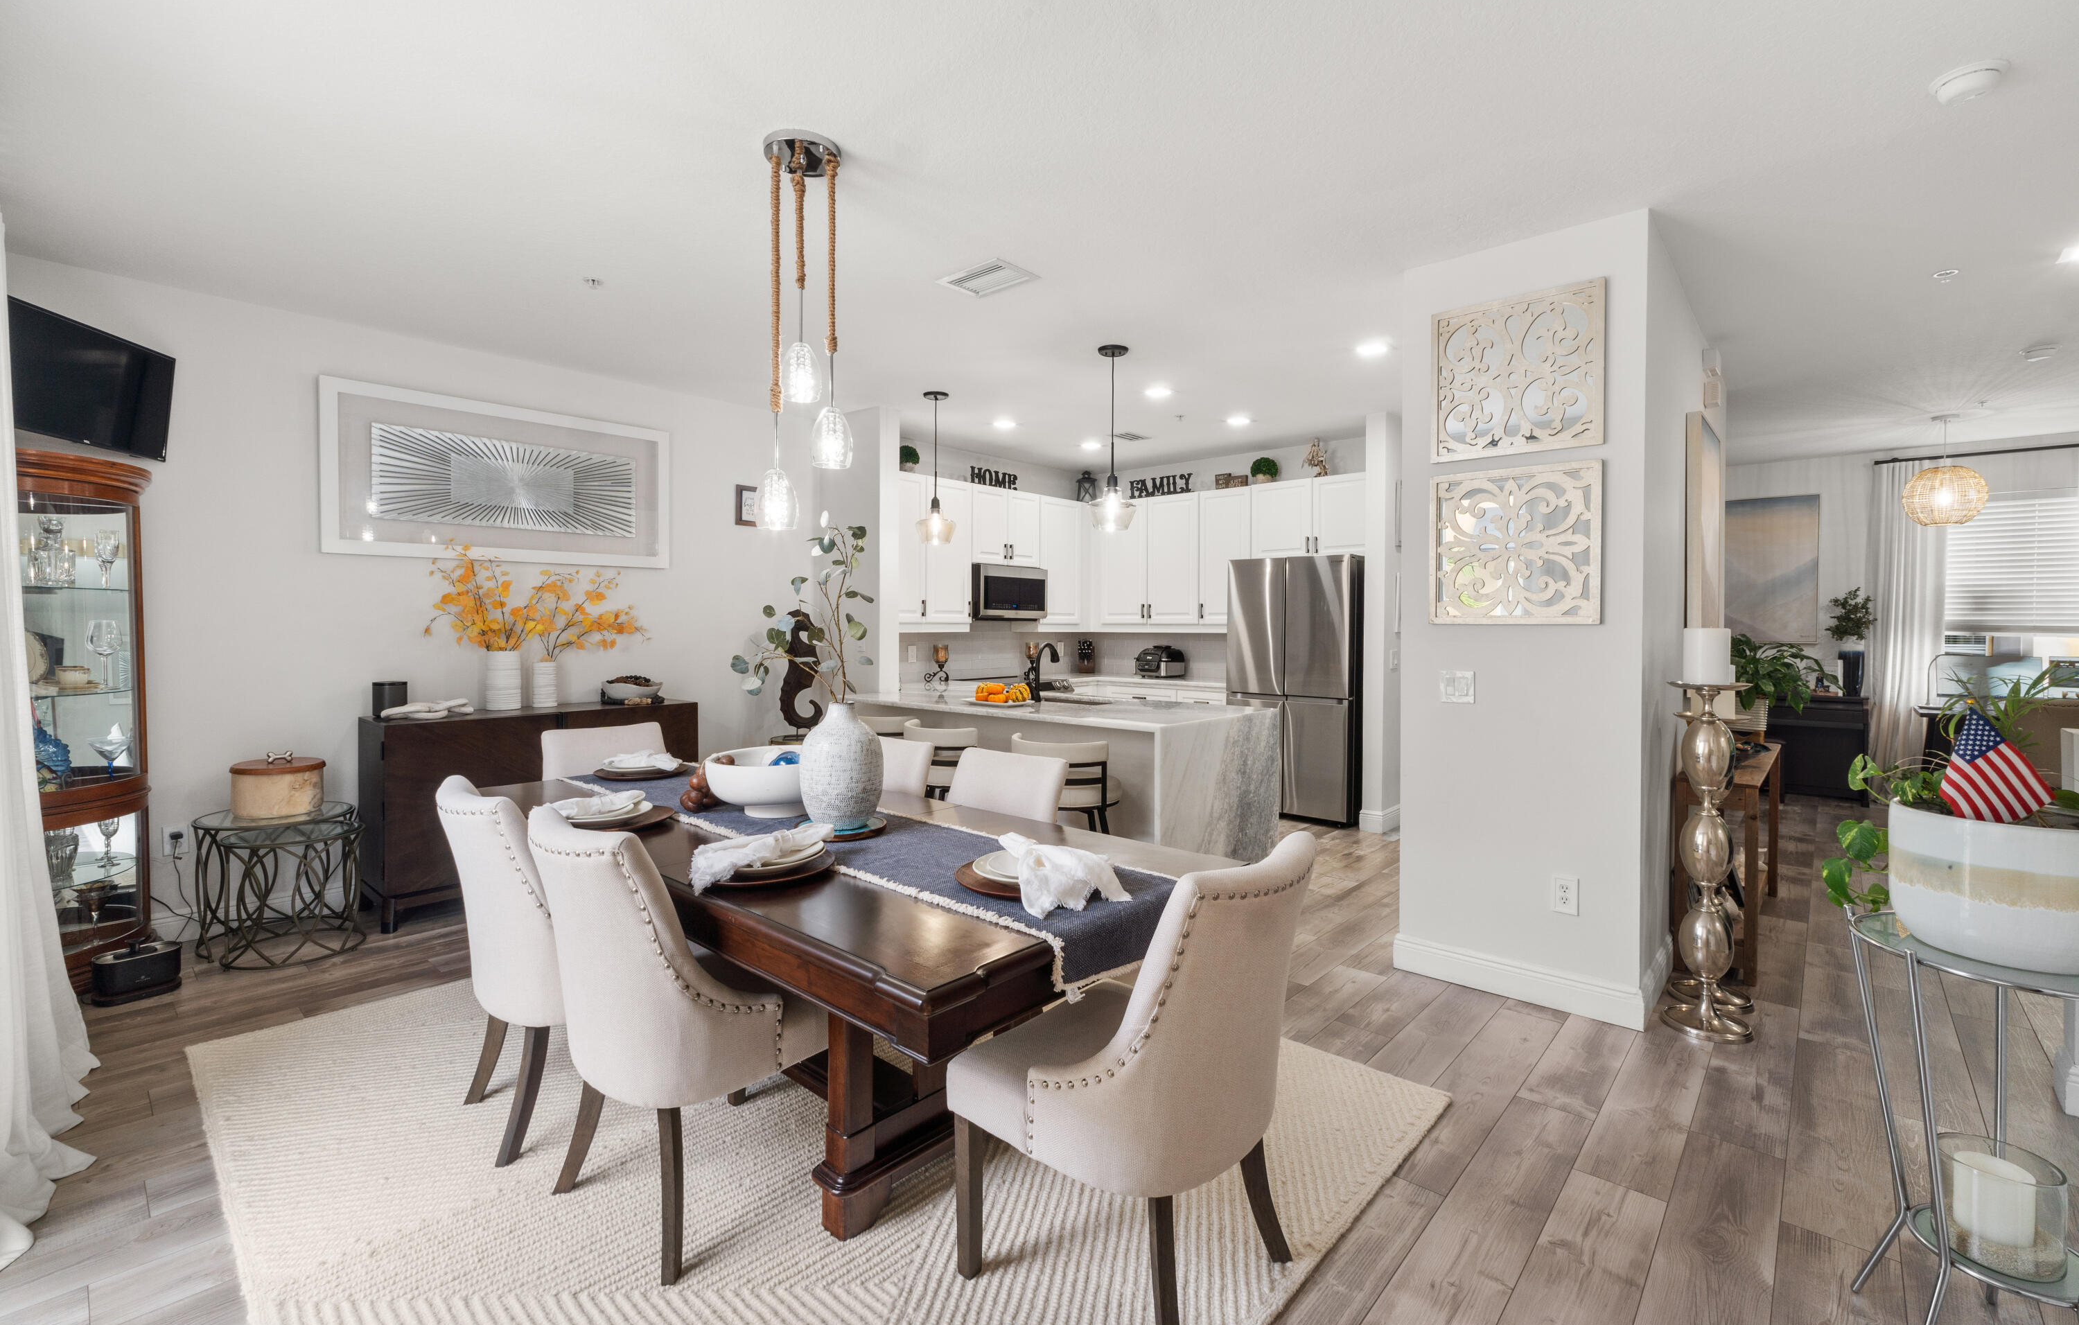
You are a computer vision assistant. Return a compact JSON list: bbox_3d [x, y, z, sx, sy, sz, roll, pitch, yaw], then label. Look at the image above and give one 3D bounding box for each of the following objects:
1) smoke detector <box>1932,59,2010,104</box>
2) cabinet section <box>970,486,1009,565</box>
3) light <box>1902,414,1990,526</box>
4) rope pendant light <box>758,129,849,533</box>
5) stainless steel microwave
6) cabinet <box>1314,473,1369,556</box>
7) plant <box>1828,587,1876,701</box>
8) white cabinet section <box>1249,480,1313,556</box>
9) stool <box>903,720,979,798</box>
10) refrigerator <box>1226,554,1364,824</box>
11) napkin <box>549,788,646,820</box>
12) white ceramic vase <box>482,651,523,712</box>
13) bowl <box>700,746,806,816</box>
[{"bbox_3d":[2.301,-1.435,2.147,0.140,0.050,0.140,2,4,41],"label":"smoke detector"},{"bbox_3d":[-0.510,-1.065,6.855,0.340,0.602,0.385,2,3,42],"label":"cabinet section"},{"bbox_3d":[6.096,-1.289,5.837,0.410,0.720,0.410,2,4,41],"label":"light"},{"bbox_3d":[-0.701,-0.961,2.591,0.250,1.108,0.255,0,2,0],"label":"rope pendant light"},{"bbox_3d":[-0.337,-0.540,6.876,0.400,0.420,0.760,2,3,42],"label":"stainless steel microwave"},{"bbox_3d":[2.281,-1.044,6.268,0.470,0.590,0.330,2,3,42],"label":"cabinet"},{"bbox_3d":[6.320,-0.154,6.735,0.310,0.840,0.300,2,3,42],"label":"plant"},{"bbox_3d":[1.914,-1.061,6.549,0.492,0.546,0.360,2,3,42],"label":"white cabinet section"},{"bbox_3d":[-0.304,0.735,4.137,0.500,0.890,0.500,2,3,42],"label":"stool"},{"bbox_3d":[1.980,0.173,6.390,0.905,1.830,0.760,2,3,42],"label":"refrigerator"},{"bbox_3d":[-1.336,0.427,2.607,0.150,0.065,0.290,2,3,42],"label":"napkin"},{"bbox_3d":[-2.766,0.106,4.448,0.153,0.300,0.153,2,3,42],"label":"white ceramic vase"},{"bbox_3d":[-0.854,0.409,2.851,0.485,0.180,0.485,0,3,0],"label":"bowl"}]

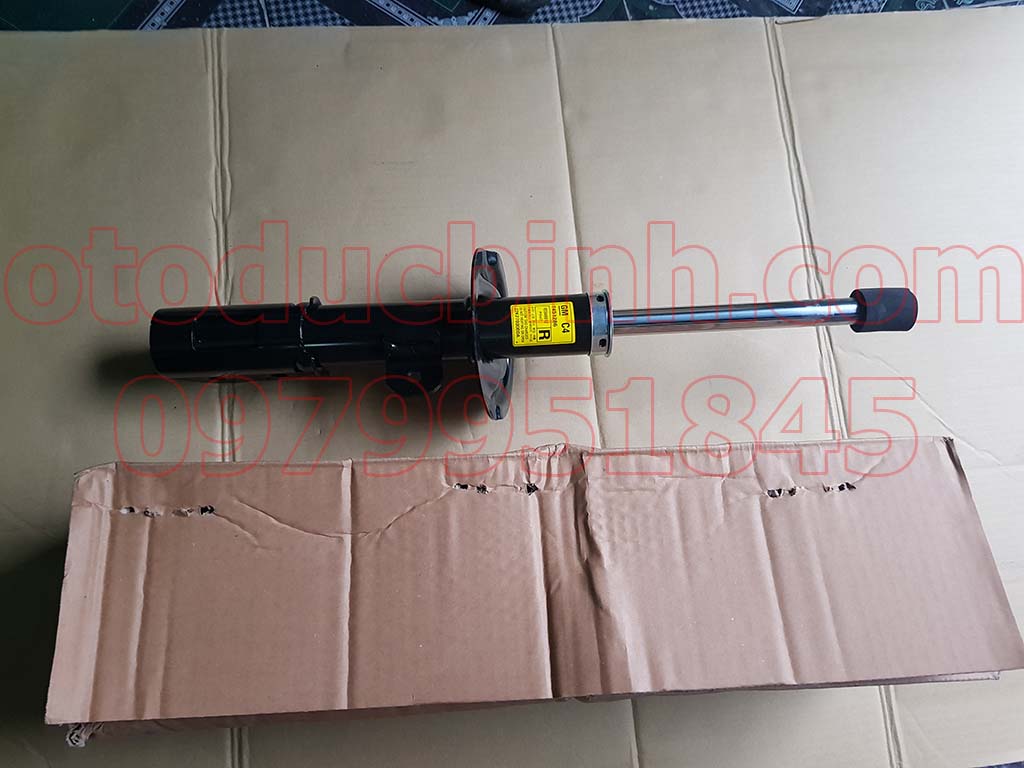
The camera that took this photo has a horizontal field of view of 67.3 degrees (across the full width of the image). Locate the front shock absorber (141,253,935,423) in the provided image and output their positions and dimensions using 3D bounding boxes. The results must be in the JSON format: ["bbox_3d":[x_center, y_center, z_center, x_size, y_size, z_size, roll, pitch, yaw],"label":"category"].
[{"bbox_3d":[0.006,-0.047,0.666,0.651,0.148,0.150,-2,79,5],"label":"front shock absorber"}]

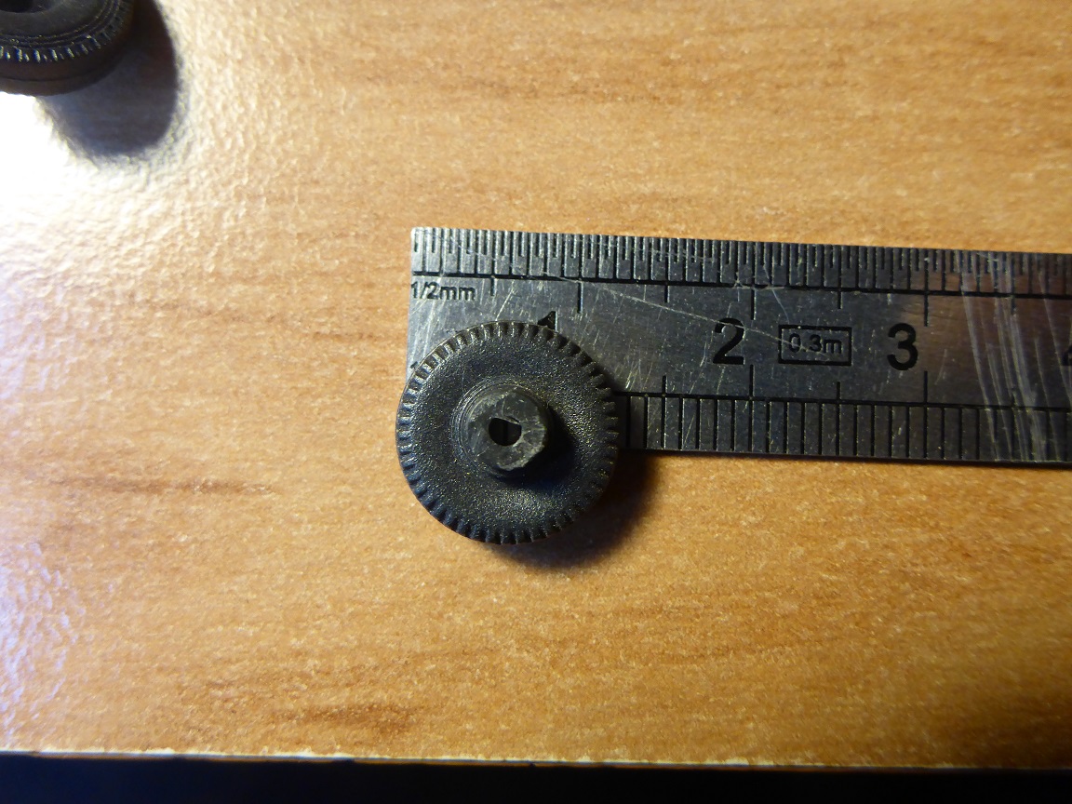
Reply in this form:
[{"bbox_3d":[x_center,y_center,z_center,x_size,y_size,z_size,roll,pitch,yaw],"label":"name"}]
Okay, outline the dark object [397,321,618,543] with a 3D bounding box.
[{"bbox_3d":[-0.002,0.002,0.048,0.012,0.003,0.012,0,85,-1],"label":"dark object"}]

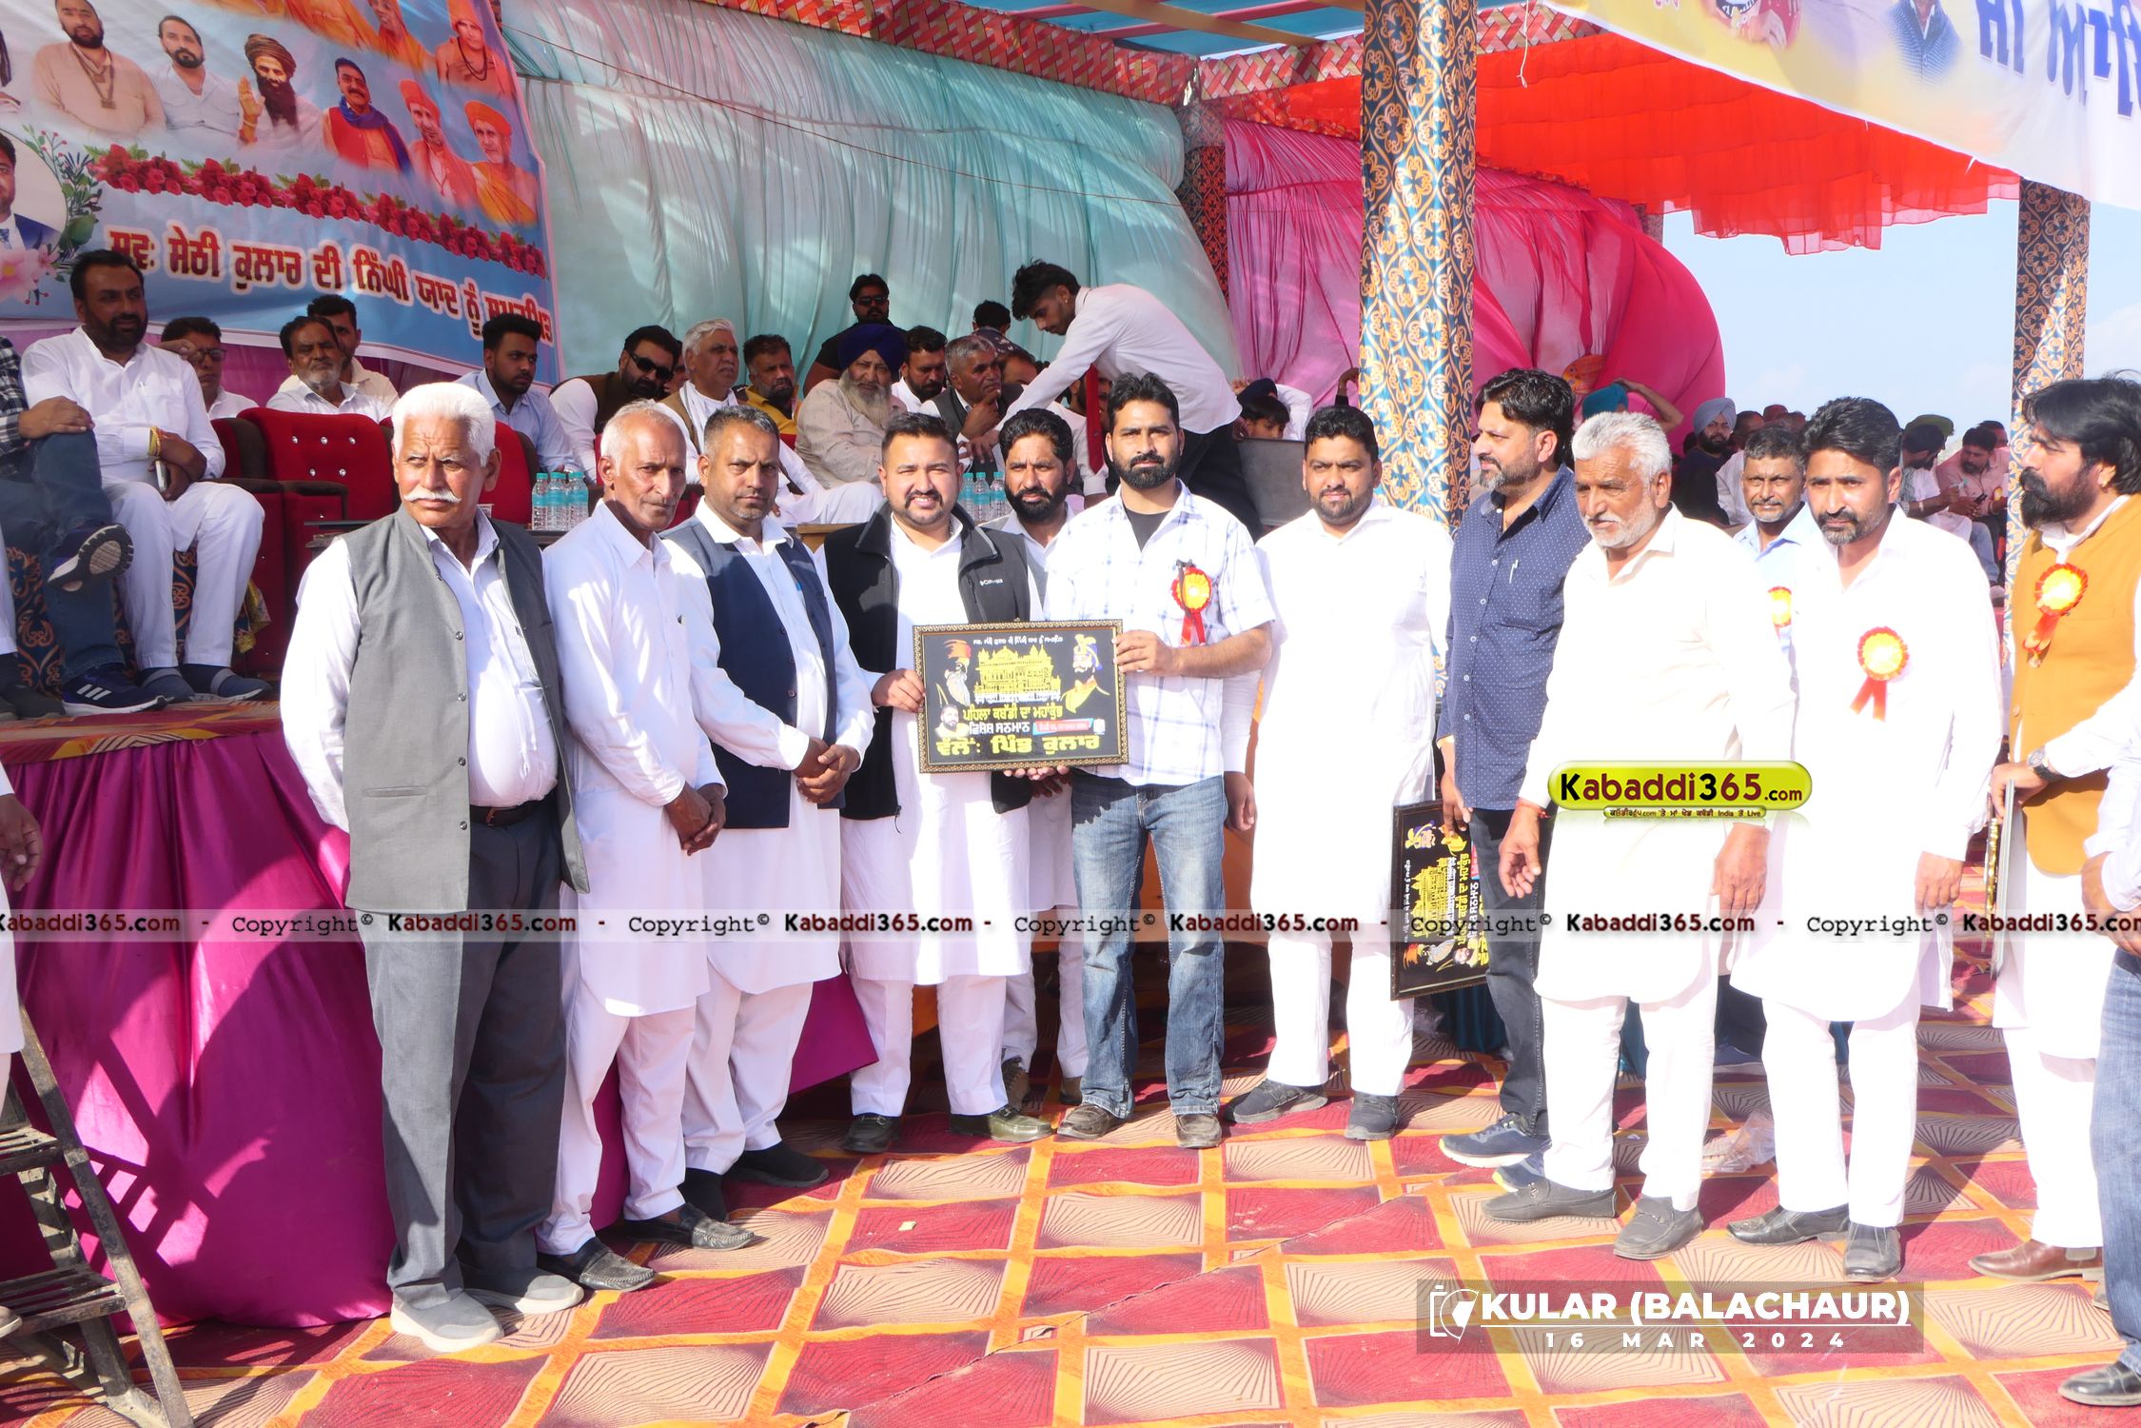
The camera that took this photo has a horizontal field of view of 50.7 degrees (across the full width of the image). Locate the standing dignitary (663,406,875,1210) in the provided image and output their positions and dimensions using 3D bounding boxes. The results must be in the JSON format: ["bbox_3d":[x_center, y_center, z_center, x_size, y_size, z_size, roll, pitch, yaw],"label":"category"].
[{"bbox_3d":[-0.670,0.190,5.000,0.560,1.740,0.420,-4,7,-35],"label":"standing dignitary"}]

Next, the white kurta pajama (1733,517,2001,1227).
[{"bbox_3d":[1.600,0.295,4.578,0.550,1.430,0.370,4,6,33],"label":"white kurta pajama"}]

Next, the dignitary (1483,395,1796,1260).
[{"bbox_3d":[1.180,0.228,4.712,0.600,1.720,0.430,5,7,43],"label":"dignitary"}]

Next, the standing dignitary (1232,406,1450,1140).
[{"bbox_3d":[0.653,0.136,5.466,0.540,1.730,0.380,2,7,22],"label":"standing dignitary"}]

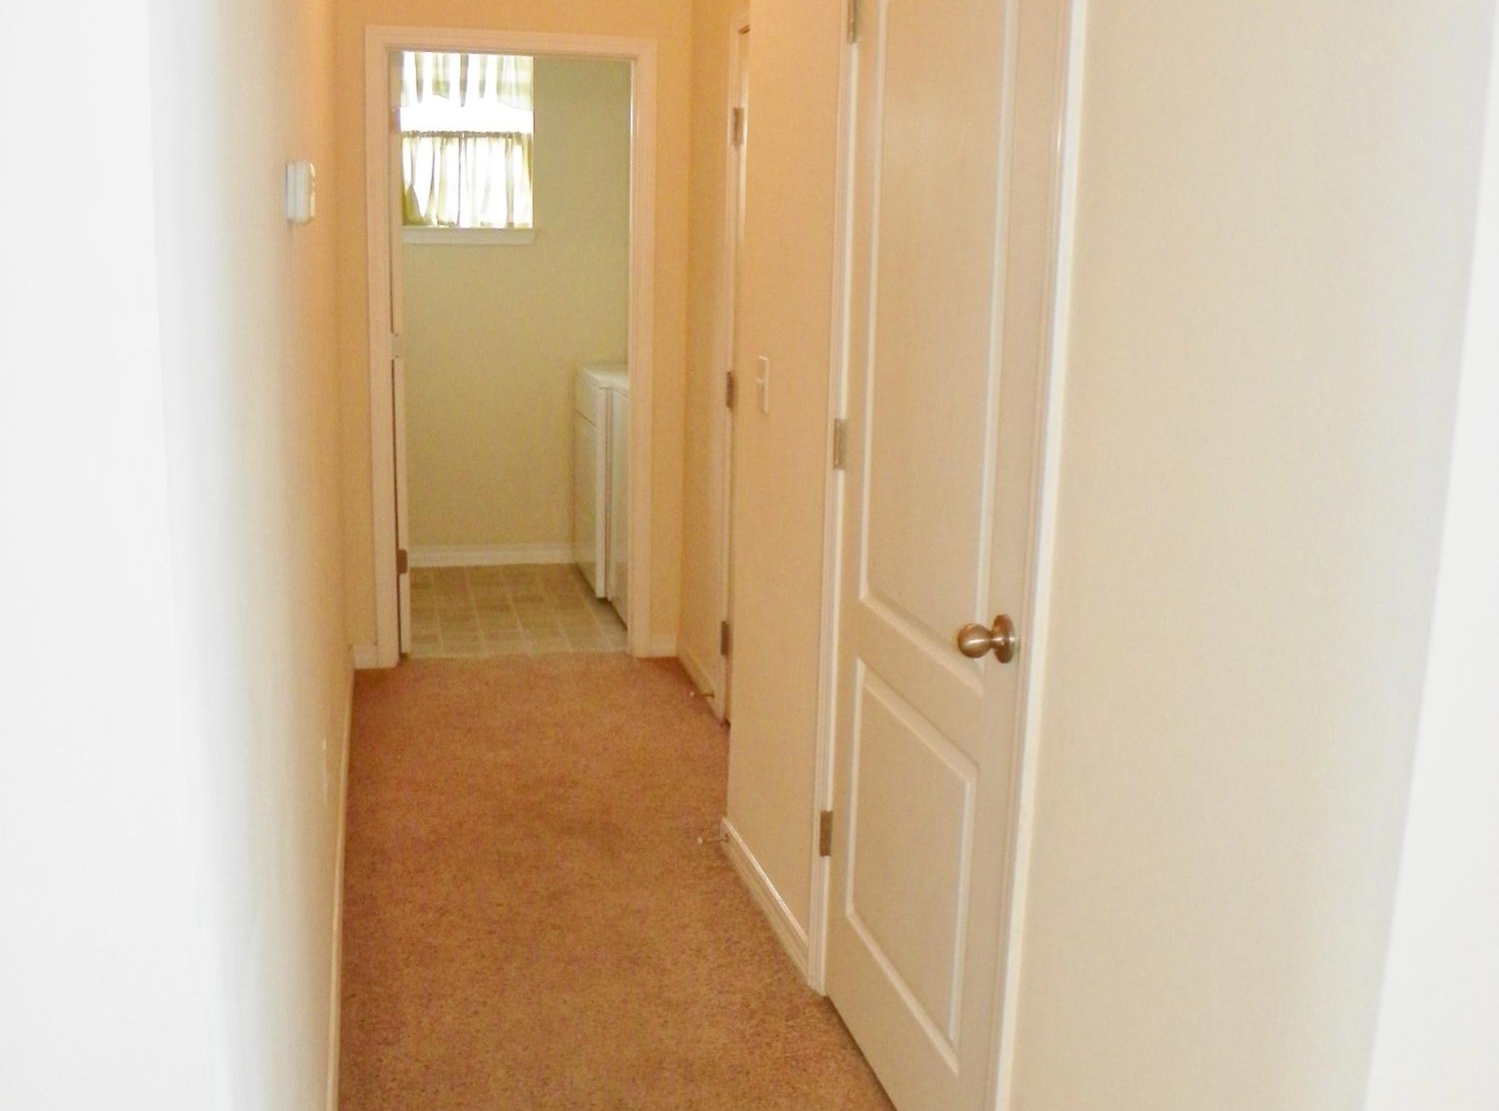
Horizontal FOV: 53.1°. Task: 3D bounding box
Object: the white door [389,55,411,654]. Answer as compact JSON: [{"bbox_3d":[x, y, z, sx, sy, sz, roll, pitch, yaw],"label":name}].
[{"bbox_3d":[-1.288,-0.721,5.508,0.037,2.030,0.800,-1,12,-14],"label":"white door"}]

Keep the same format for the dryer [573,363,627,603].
[{"bbox_3d":[-0.371,-0.360,6.549,0.690,0.980,0.680,-1,12,-14],"label":"dryer"}]

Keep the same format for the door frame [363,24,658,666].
[{"bbox_3d":[-0.807,-0.670,5.151,0.948,2.121,0.120,-1,12,-14],"label":"door frame"}]

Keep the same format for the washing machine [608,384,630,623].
[{"bbox_3d":[-0.166,-0.218,5.883,0.670,0.980,0.680,-1,12,-14],"label":"washing machine"}]

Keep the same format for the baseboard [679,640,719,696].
[{"bbox_3d":[-0.188,0.394,5.134,0.015,0.080,0.640,-1,12,-14],"label":"baseboard"}]

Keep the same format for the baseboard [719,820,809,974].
[{"bbox_3d":[0.032,0.757,3.391,0.015,0.080,0.741,-1,12,-14],"label":"baseboard"}]

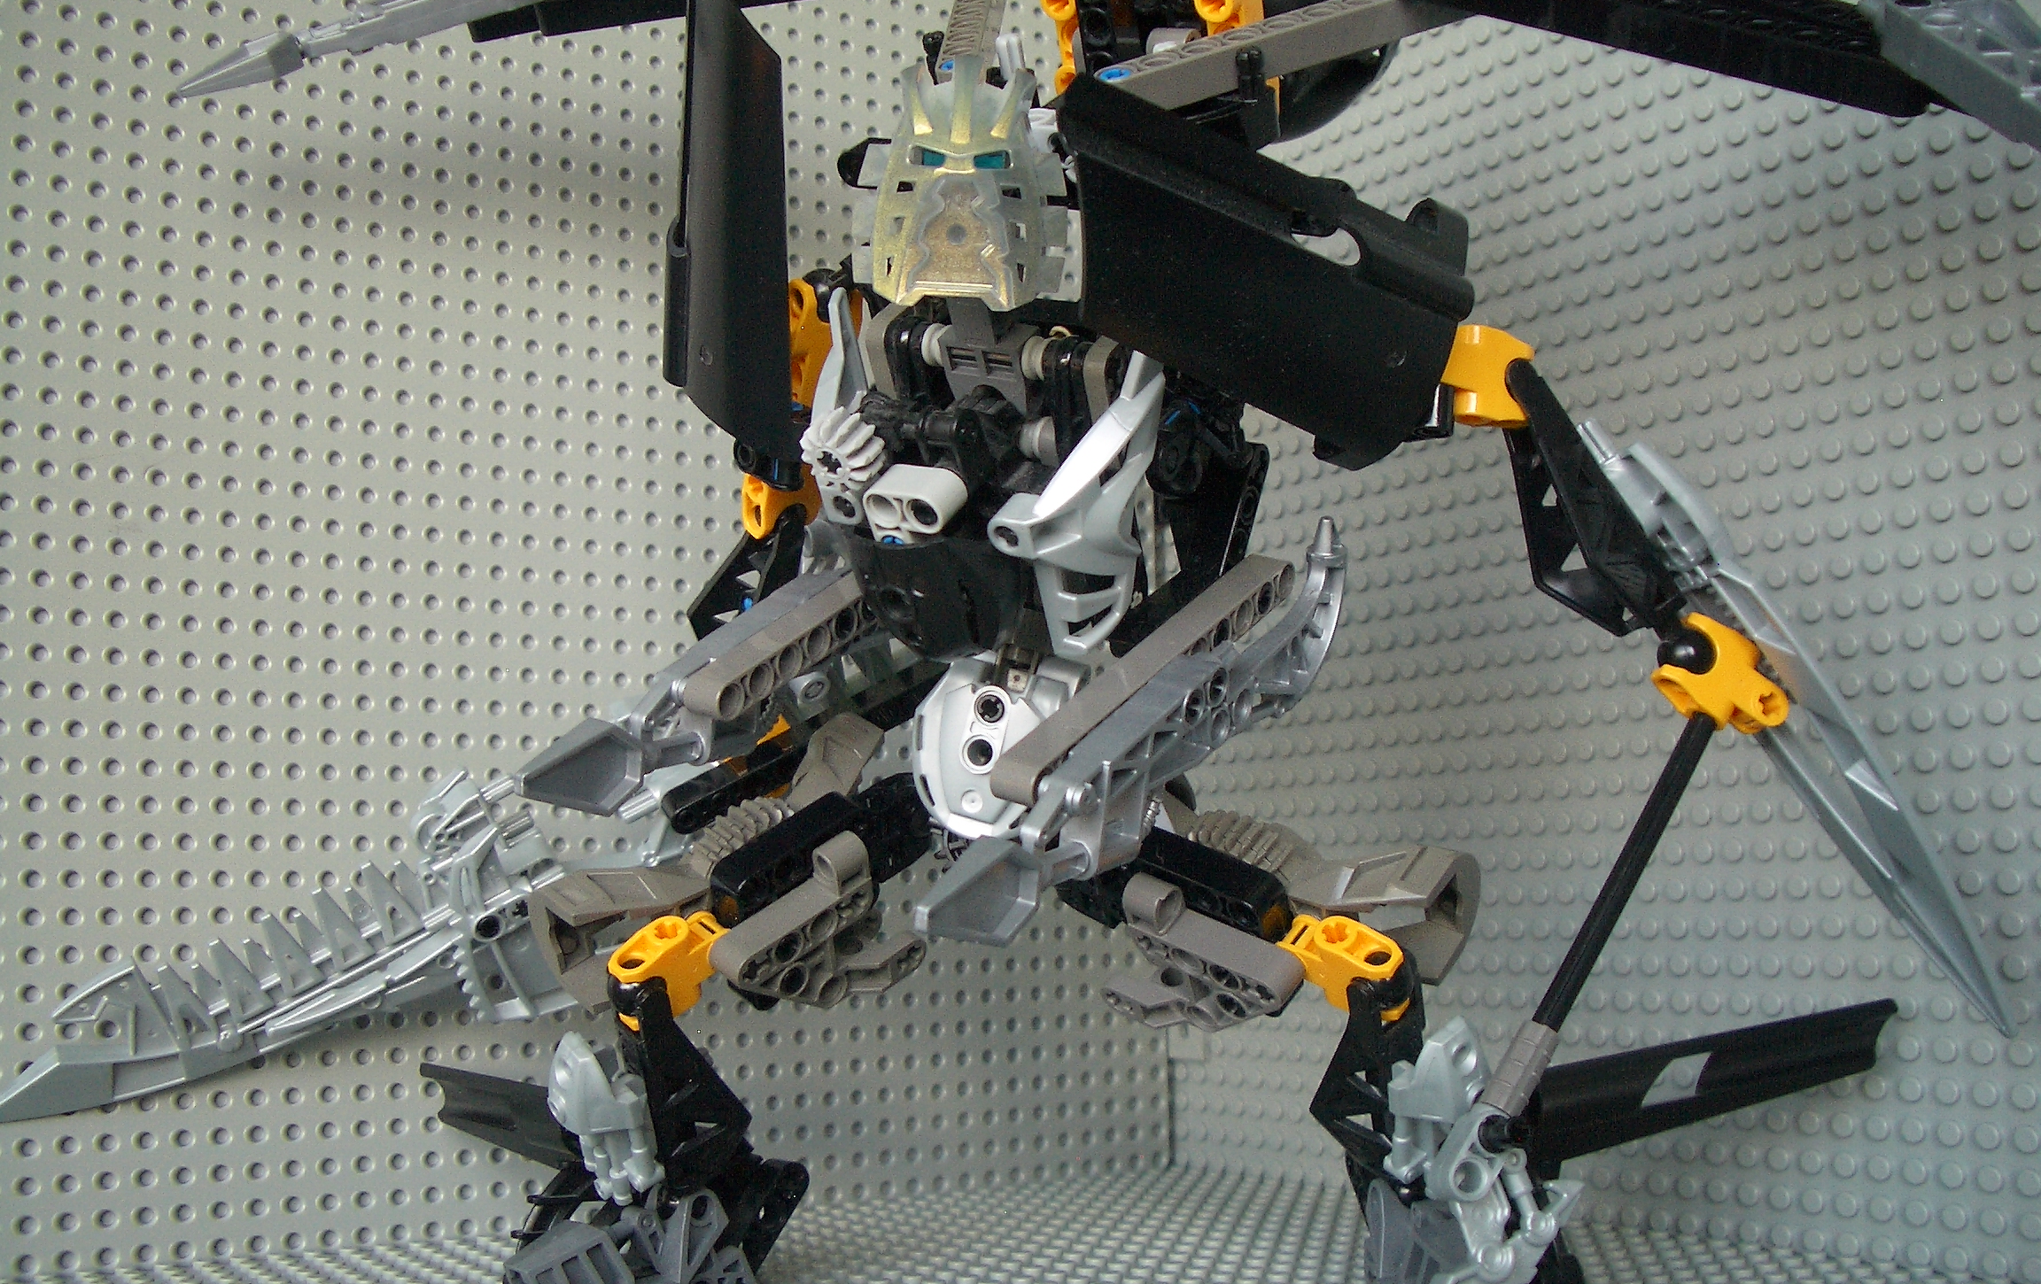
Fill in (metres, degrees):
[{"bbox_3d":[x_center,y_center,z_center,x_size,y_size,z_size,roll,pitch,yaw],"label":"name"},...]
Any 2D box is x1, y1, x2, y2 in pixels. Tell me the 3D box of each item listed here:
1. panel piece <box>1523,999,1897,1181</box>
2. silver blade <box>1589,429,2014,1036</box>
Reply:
[{"bbox_3d":[0.127,0.082,0.384,0.068,0.019,0.012,-18,-16,15],"label":"panel piece"},{"bbox_3d":[0.134,0.015,0.354,0.018,0.123,0.010,-33,-4,0],"label":"silver blade"}]

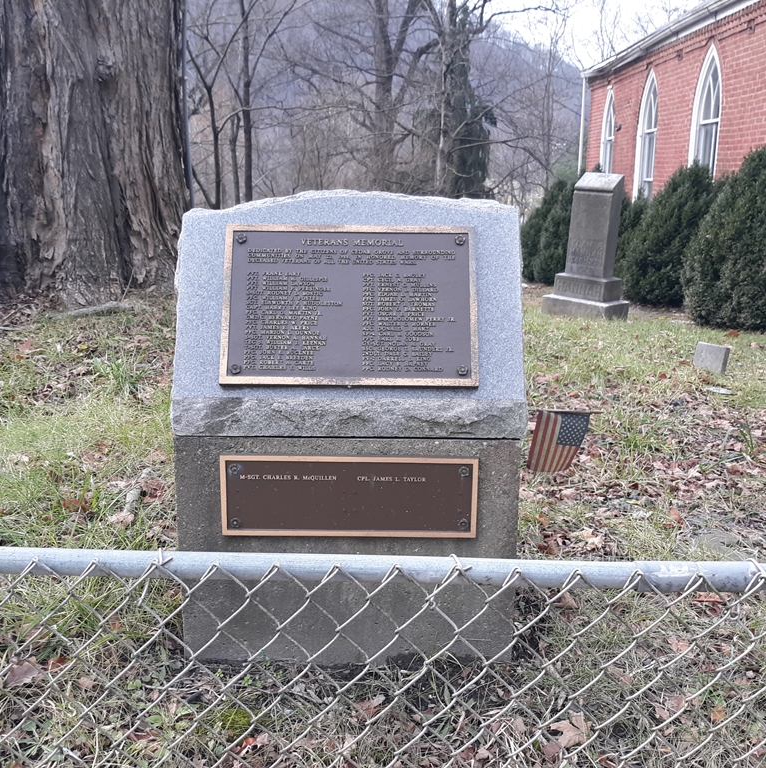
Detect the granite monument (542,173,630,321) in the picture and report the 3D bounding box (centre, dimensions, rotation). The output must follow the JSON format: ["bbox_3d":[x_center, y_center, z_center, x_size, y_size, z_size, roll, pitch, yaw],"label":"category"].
[{"bbox_3d":[1.807,-1.217,7.208,0.599,1.199,0.420,15,21,39],"label":"granite monument"}]

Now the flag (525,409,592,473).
[{"bbox_3d":[0.648,0.216,3.060,0.228,0.235,0.060,0,15,0],"label":"flag"}]

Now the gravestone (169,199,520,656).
[{"bbox_3d":[-0.099,0.124,2.706,1.062,1.468,0.480,0,15,2],"label":"gravestone"}]

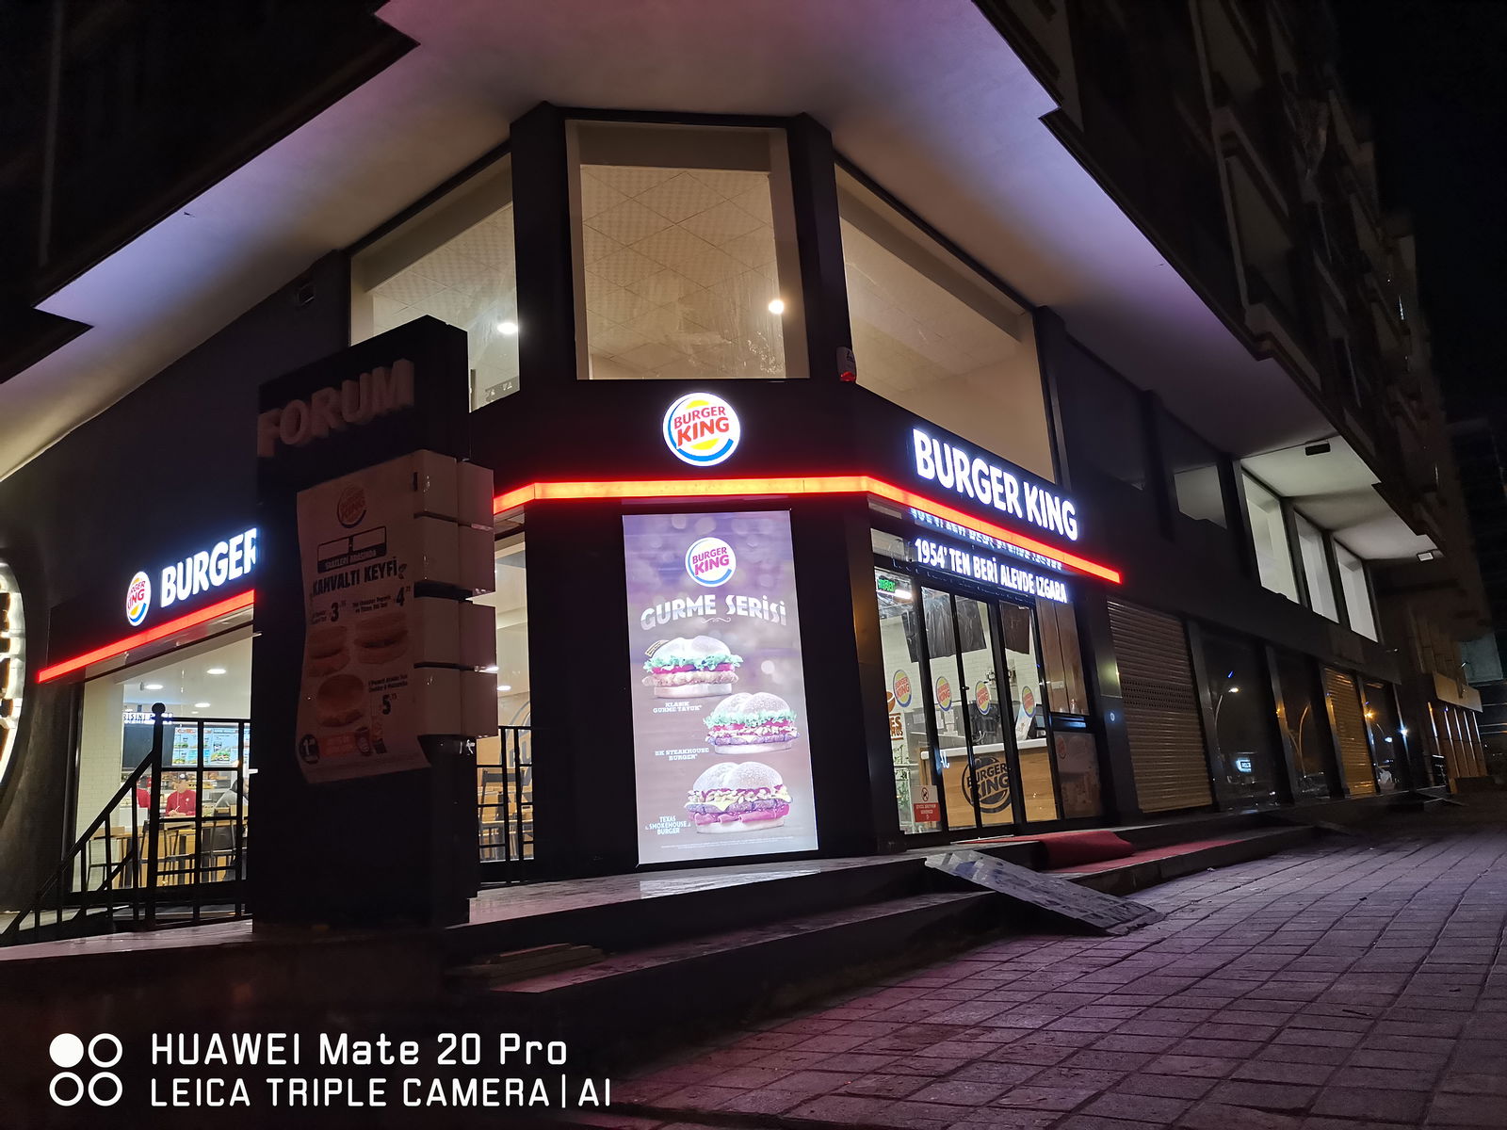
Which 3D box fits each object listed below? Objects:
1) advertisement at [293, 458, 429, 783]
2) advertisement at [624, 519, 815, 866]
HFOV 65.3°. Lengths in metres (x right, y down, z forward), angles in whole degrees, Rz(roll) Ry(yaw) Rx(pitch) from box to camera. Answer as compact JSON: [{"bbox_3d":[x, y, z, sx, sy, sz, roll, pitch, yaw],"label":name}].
[{"bbox_3d":[-1.437,0.195,4.268,0.683,1.137,0.040,-12,-15,31],"label":"advertisement"},{"bbox_3d":[-0.266,0.883,9.084,1.360,2.688,0.080,-2,-13,-10],"label":"advertisement"}]

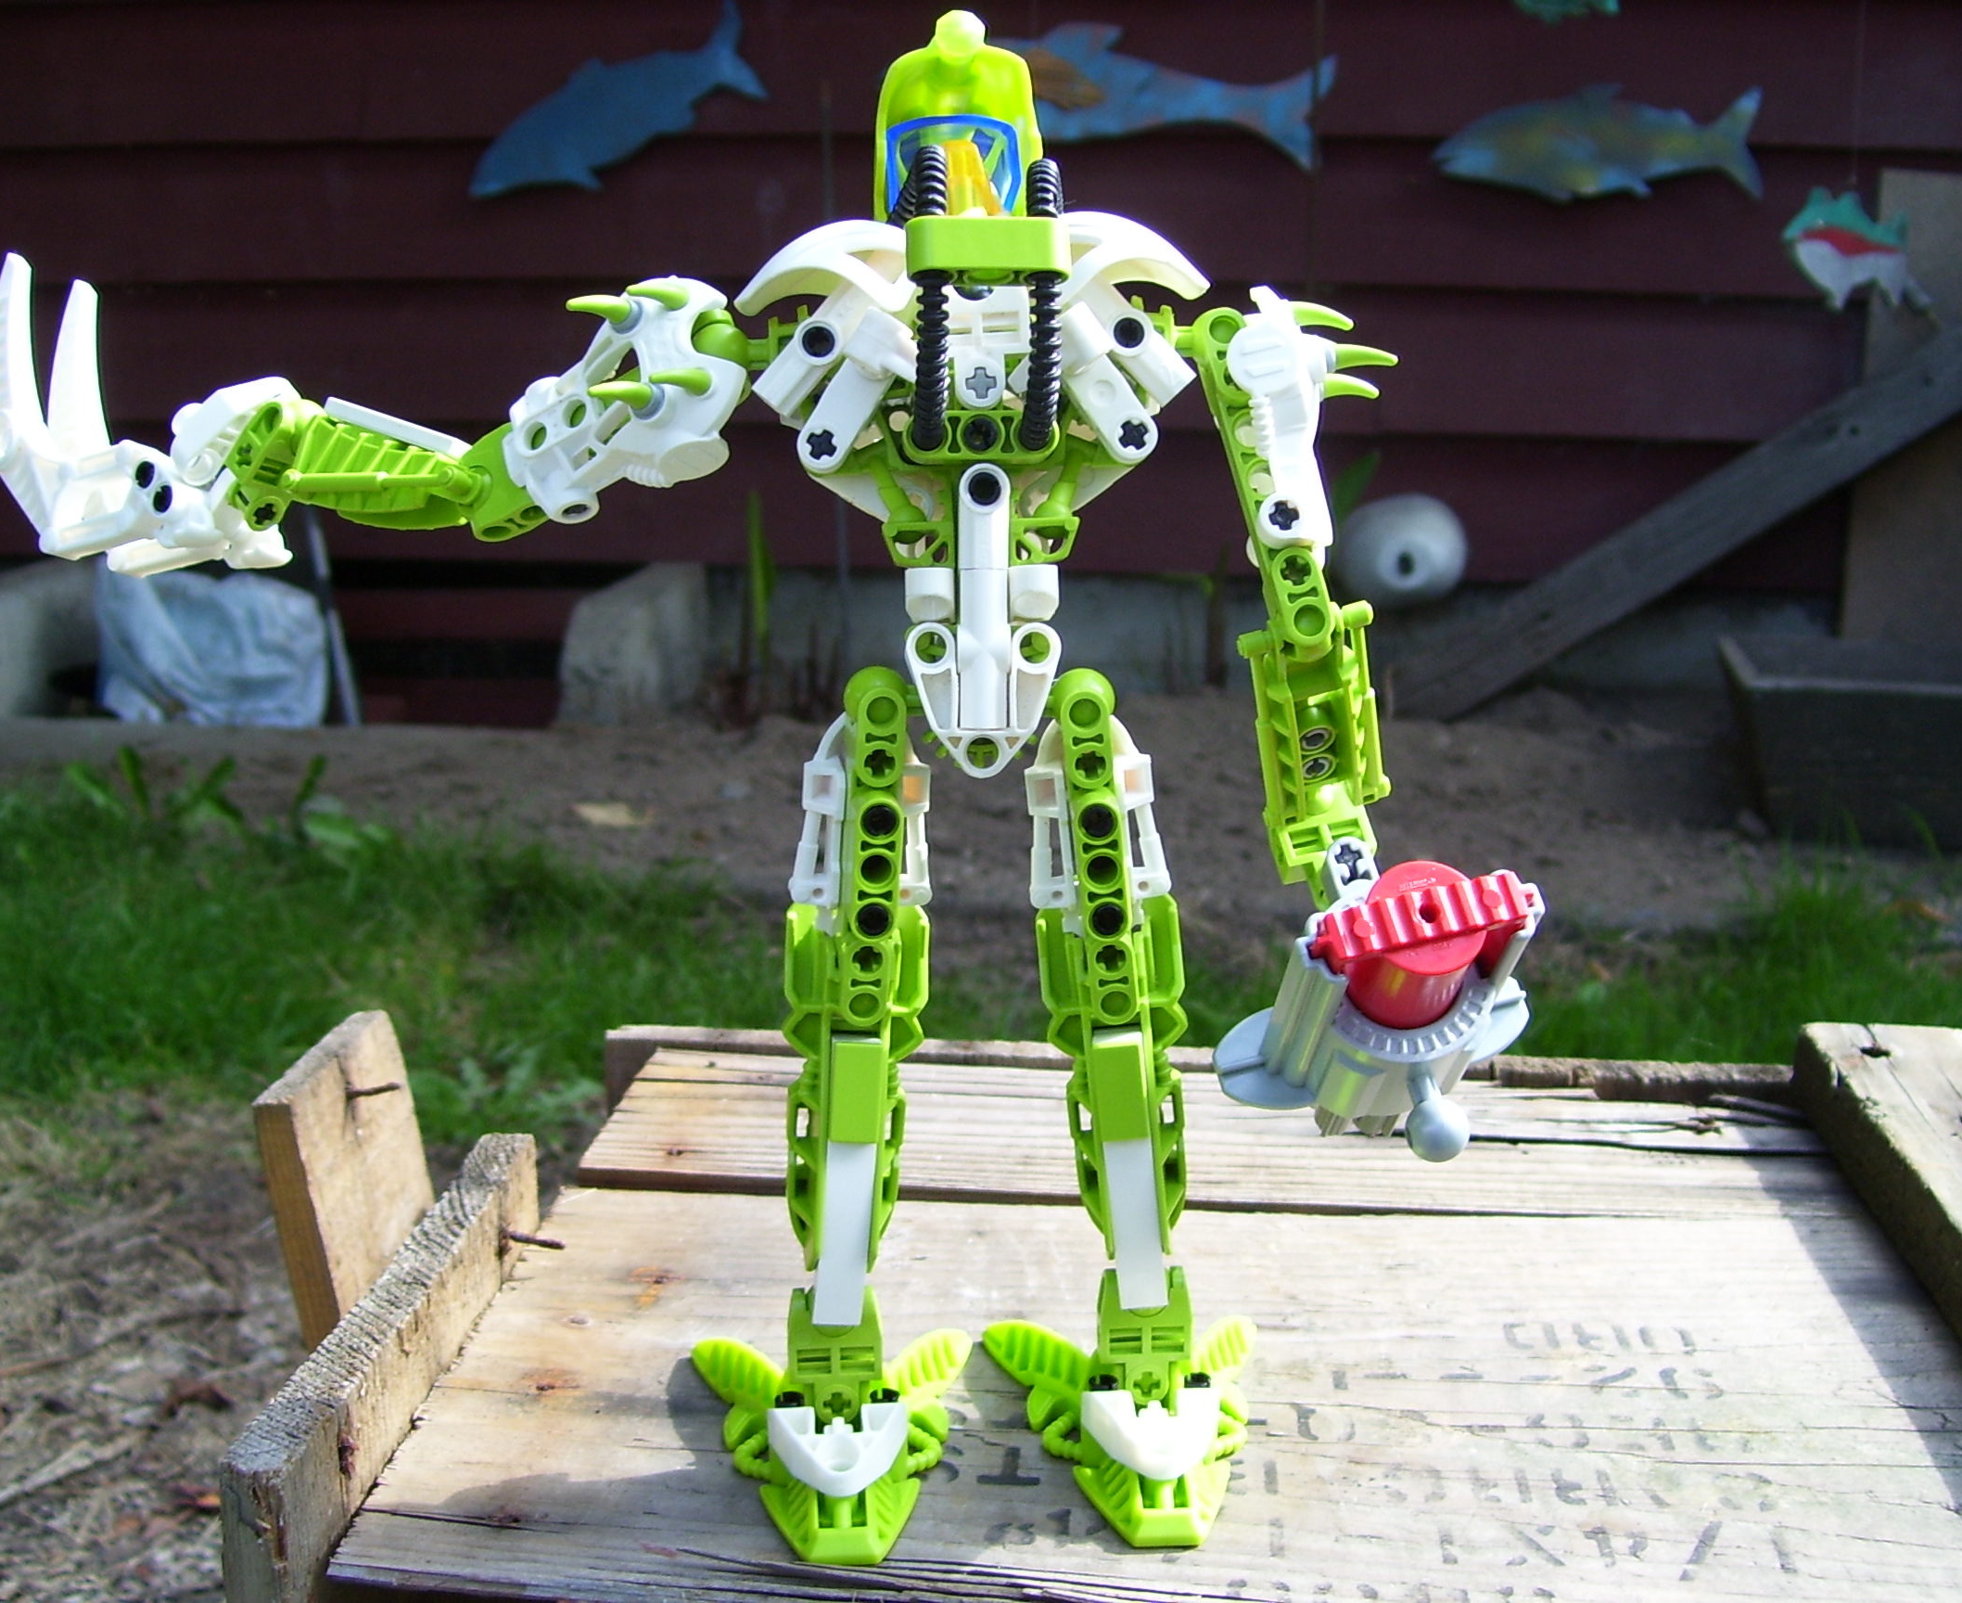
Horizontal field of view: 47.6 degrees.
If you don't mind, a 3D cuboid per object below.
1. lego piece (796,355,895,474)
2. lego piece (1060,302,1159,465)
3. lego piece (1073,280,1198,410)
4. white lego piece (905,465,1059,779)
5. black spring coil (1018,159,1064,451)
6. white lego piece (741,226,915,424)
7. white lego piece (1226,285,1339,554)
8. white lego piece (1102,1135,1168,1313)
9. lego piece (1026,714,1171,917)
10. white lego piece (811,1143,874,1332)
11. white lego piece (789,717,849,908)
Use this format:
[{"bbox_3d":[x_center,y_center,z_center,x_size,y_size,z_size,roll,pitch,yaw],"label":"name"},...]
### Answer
[{"bbox_3d":[-0.020,-0.061,0.341,0.008,0.022,0.007,31,11,-7],"label":"lego piece"},{"bbox_3d":[0.019,-0.063,0.340,0.009,0.024,0.009,-37,10,8],"label":"lego piece"},{"bbox_3d":[0.023,-0.071,0.340,0.008,0.024,0.008,-42,10,9],"label":"lego piece"},{"bbox_3d":[0.000,-0.028,0.340,0.024,0.049,0.011,0,13,0],"label":"white lego piece"},{"bbox_3d":[0.009,-0.075,0.334,0.007,0.043,0.013,0,13,0],"label":"black spring coil"},{"bbox_3d":[-0.024,-0.074,0.343,0.026,0.031,0.016,0,13,0],"label":"white lego piece"},{"bbox_3d":[0.047,-0.060,0.346,0.015,0.041,0.014,-13,13,3],"label":"white lego piece"},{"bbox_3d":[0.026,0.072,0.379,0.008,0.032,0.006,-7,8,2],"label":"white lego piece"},{"bbox_3d":[0.019,0.002,0.360,0.024,0.034,0.015,0,13,0],"label":"lego piece"},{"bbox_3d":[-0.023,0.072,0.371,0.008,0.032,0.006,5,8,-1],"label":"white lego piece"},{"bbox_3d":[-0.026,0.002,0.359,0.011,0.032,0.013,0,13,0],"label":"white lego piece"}]

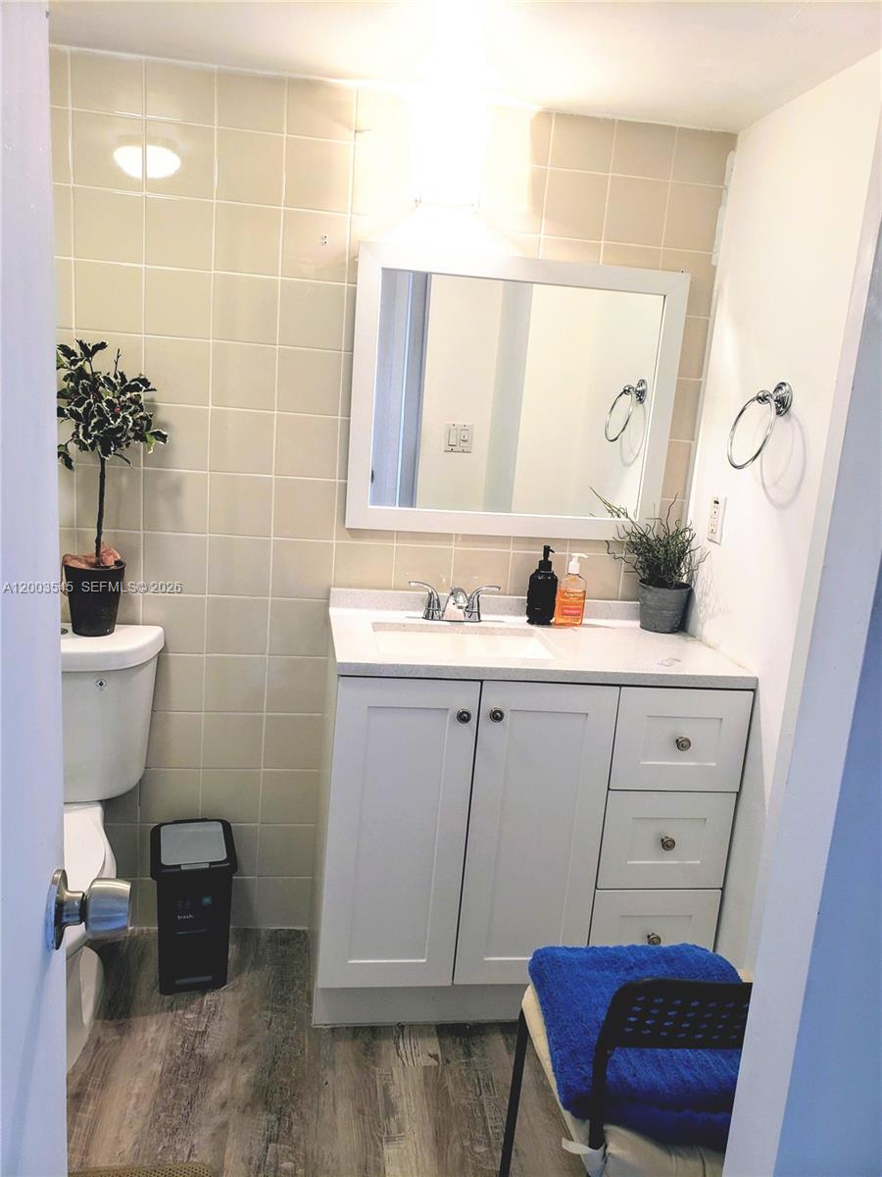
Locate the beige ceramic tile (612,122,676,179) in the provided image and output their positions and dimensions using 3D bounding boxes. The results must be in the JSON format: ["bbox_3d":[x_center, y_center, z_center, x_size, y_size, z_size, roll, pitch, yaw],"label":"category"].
[{"bbox_3d":[0.488,-1.051,2.129,0.151,0.121,0.010,2,12,-9],"label":"beige ceramic tile"}]

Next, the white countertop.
[{"bbox_3d":[0.203,0.108,2.074,0.913,0.078,0.474,2,12,-9],"label":"white countertop"}]

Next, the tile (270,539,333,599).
[{"bbox_3d":[-0.352,-0.046,2.228,0.152,0.152,0.010,3,12,-9],"label":"tile"}]

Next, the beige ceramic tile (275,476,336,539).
[{"bbox_3d":[-0.339,-0.195,2.187,0.151,0.151,0.010,3,12,-9],"label":"beige ceramic tile"}]

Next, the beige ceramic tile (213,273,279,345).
[{"bbox_3d":[-0.456,-0.651,2.068,0.151,0.151,0.010,3,12,-9],"label":"beige ceramic tile"}]

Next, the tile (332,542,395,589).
[{"bbox_3d":[-0.198,-0.044,2.230,0.150,0.141,0.009,2,12,-9],"label":"tile"}]

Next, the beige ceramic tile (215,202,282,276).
[{"bbox_3d":[-0.444,-0.801,2.036,0.151,0.151,0.010,3,12,-9],"label":"beige ceramic tile"}]

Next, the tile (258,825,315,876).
[{"bbox_3d":[-0.406,0.697,2.366,0.150,0.150,0.009,2,12,-9],"label":"tile"}]

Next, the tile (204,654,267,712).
[{"bbox_3d":[-0.522,0.245,2.246,0.150,0.150,0.009,2,12,-9],"label":"tile"}]

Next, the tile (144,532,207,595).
[{"bbox_3d":[-0.656,-0.059,2.184,0.151,0.152,0.010,2,12,-9],"label":"tile"}]

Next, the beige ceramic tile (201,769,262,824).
[{"bbox_3d":[-0.547,0.546,2.322,0.152,0.152,0.010,2,12,-9],"label":"beige ceramic tile"}]

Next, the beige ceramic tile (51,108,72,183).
[{"bbox_3d":[-0.887,-0.971,1.933,0.152,0.152,0.010,2,12,-9],"label":"beige ceramic tile"}]

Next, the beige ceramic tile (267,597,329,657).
[{"bbox_3d":[-0.362,0.104,2.251,0.152,0.152,0.010,2,12,-9],"label":"beige ceramic tile"}]

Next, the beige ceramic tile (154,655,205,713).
[{"bbox_3d":[-0.678,0.241,2.243,0.148,0.148,0.010,2,12,-9],"label":"beige ceramic tile"}]

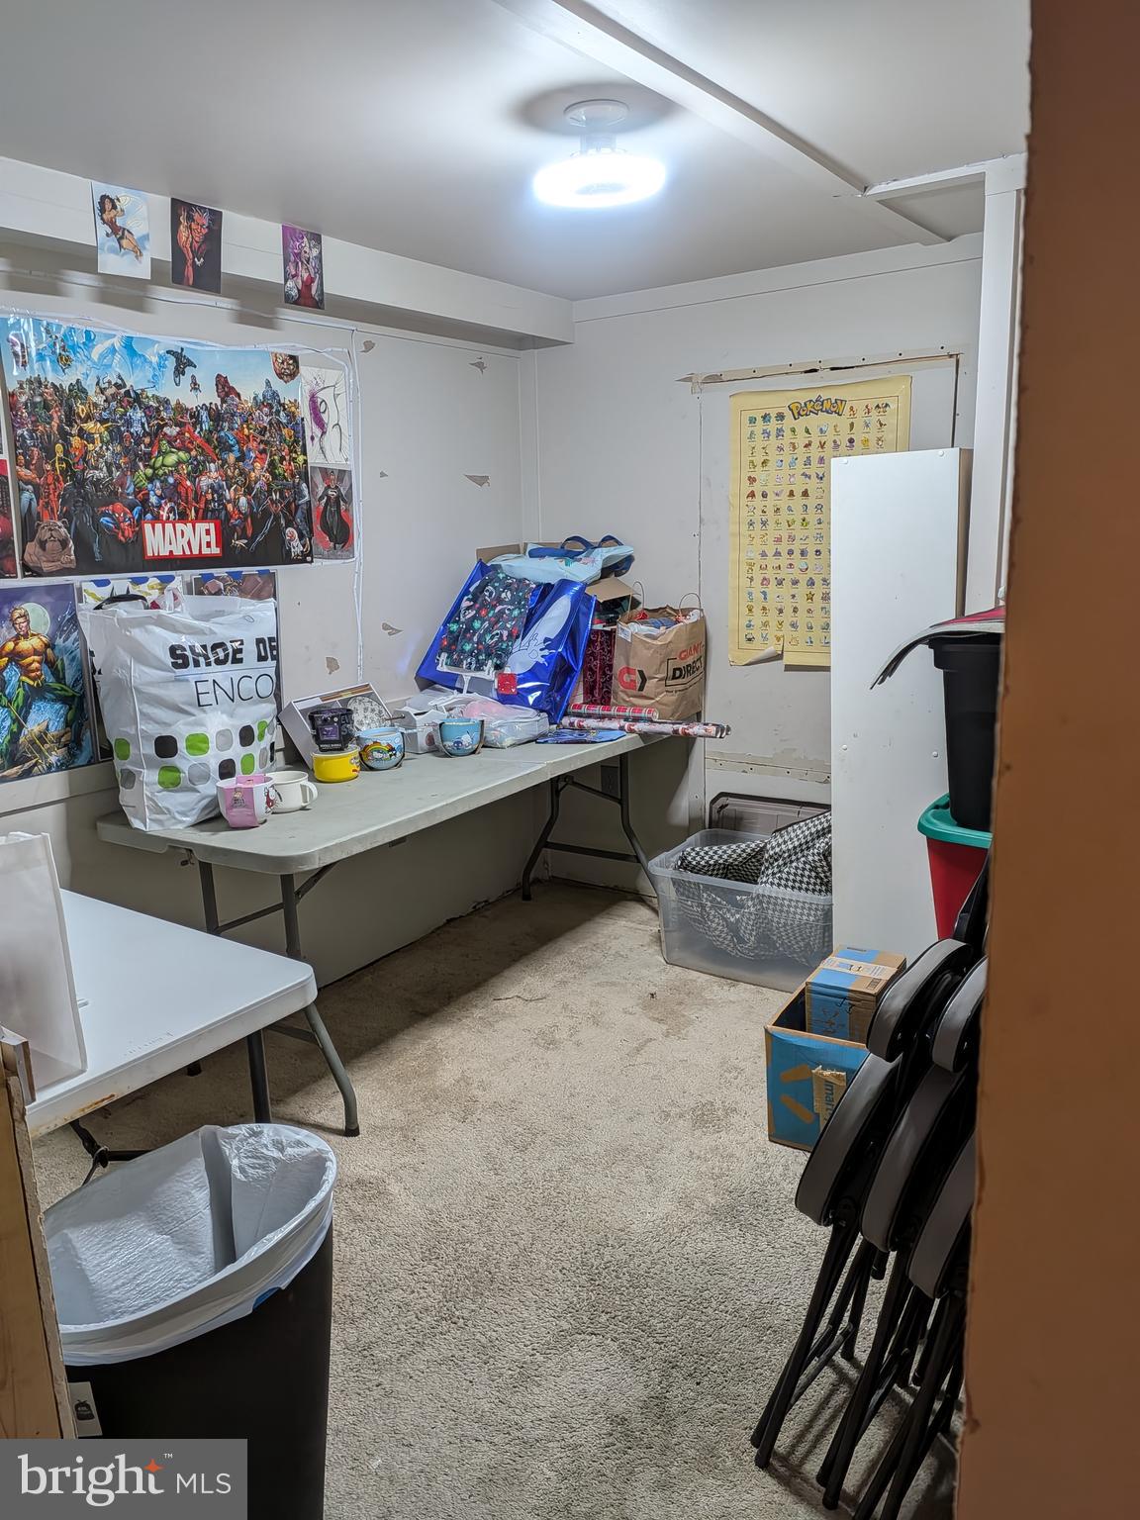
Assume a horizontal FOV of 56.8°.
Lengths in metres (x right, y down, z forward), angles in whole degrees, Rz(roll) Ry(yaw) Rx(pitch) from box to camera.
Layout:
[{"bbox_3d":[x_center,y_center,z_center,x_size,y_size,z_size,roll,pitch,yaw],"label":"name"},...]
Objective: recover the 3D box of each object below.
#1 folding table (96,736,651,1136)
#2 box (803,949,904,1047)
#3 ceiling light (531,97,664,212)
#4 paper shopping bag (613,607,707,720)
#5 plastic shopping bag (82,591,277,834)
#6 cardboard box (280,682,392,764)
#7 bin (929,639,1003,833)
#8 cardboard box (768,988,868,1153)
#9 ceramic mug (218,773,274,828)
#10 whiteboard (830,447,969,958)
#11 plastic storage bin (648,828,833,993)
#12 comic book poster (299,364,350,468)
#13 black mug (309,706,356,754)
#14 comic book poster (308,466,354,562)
[{"bbox_3d":[-0.359,0.348,3.221,0.735,0.735,1.824,6,16,33],"label":"folding table"},{"bbox_3d":[0.668,0.586,2.460,0.157,0.200,0.234,7,15,34],"label":"box"},{"bbox_3d":[0.051,-1.119,1.931,0.240,0.130,0.240,-2,13,1],"label":"ceiling light"},{"bbox_3d":[0.296,-0.338,3.560,0.290,0.400,0.175,-15,18,-43],"label":"paper shopping bag"},{"bbox_3d":[-0.935,-0.134,2.627,0.370,0.525,0.210,-14,17,-40],"label":"plastic shopping bag"},{"bbox_3d":[-0.692,-0.099,3.157,0.080,0.181,0.290,-27,-4,36],"label":"cardboard box"},{"bbox_3d":[1.045,-0.060,2.078,0.560,0.373,0.410,7,15,34],"label":"bin"},{"bbox_3d":[0.677,0.711,2.462,0.293,0.283,0.384,7,15,34],"label":"cardboard box"},{"bbox_3d":[-0.771,0.100,2.528,0.135,0.100,0.140,-7,14,-19],"label":"ceramic mug"},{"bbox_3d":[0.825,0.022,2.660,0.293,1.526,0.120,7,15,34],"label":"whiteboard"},{"bbox_3d":[0.655,0.479,3.370,0.660,0.320,0.465,6,16,33],"label":"plastic storage bin"},{"bbox_3d":[-0.718,-1.012,3.104,0.010,0.266,0.166,7,15,34],"label":"comic book poster"},{"bbox_3d":[-0.649,-0.083,2.861,0.125,0.102,0.135,-5,13,-13],"label":"black mug"},{"bbox_3d":[-0.710,-0.739,3.161,0.010,0.261,0.166,7,15,34],"label":"comic book poster"}]

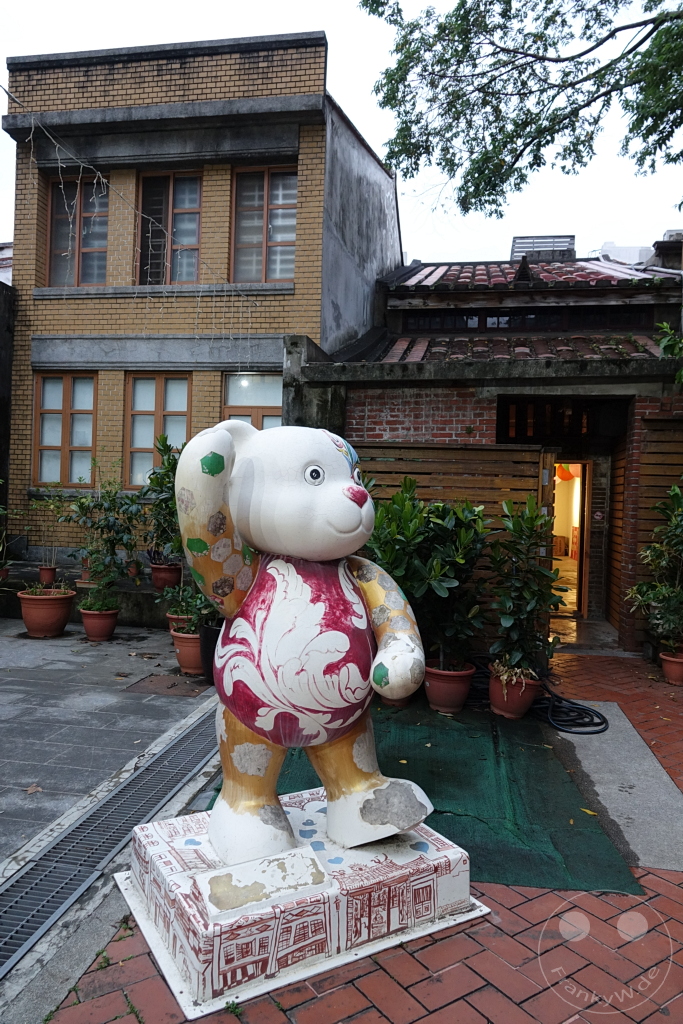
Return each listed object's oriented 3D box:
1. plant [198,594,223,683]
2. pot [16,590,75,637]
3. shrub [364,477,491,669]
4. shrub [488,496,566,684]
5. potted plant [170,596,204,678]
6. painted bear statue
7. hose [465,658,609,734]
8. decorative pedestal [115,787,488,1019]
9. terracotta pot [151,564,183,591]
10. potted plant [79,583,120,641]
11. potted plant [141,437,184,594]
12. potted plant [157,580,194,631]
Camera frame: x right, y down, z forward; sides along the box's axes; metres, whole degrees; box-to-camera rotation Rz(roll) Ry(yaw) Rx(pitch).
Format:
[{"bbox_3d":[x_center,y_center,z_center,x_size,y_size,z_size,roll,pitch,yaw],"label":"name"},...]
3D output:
[{"bbox_3d":[-0.931,0.938,5.129,0.344,0.652,0.332,2,-1,9],"label":"plant"},{"bbox_3d":[-2.988,1.024,6.927,0.590,0.410,0.590,2,0,0],"label":"pot"},{"bbox_3d":[0.596,0.421,4.731,0.886,1.316,0.615,2,-1,9],"label":"shrub"},{"bbox_3d":[1.252,0.527,4.594,0.523,1.255,0.504,2,-1,9],"label":"shrub"},{"bbox_3d":[-1.218,1.002,5.657,0.410,0.620,0.410,2,0,9],"label":"potted plant"},{"bbox_3d":[-0.146,0.395,2.274,0.861,1.371,0.603,3,-1,-37],"label":"painted bear statue"},{"bbox_3d":[1.333,1.300,4.938,0.950,0.260,1.000,2,0,9],"label":"hose"},{"bbox_3d":[-0.166,1.319,2.570,1.133,0.240,0.865,2,0,-31],"label":"decorative pedestal"},{"bbox_3d":[-1.880,0.697,7.346,0.335,0.277,0.335,2,-1,0],"label":"terracotta pot"},{"bbox_3d":[-2.354,0.958,6.641,0.406,0.541,0.400,2,-1,9],"label":"potted plant"},{"bbox_3d":[-1.892,-0.005,7.380,0.566,1.673,0.541,2,-1,9],"label":"potted plant"},{"bbox_3d":[-1.494,0.977,6.456,0.460,0.630,0.460,2,0,9],"label":"potted plant"}]

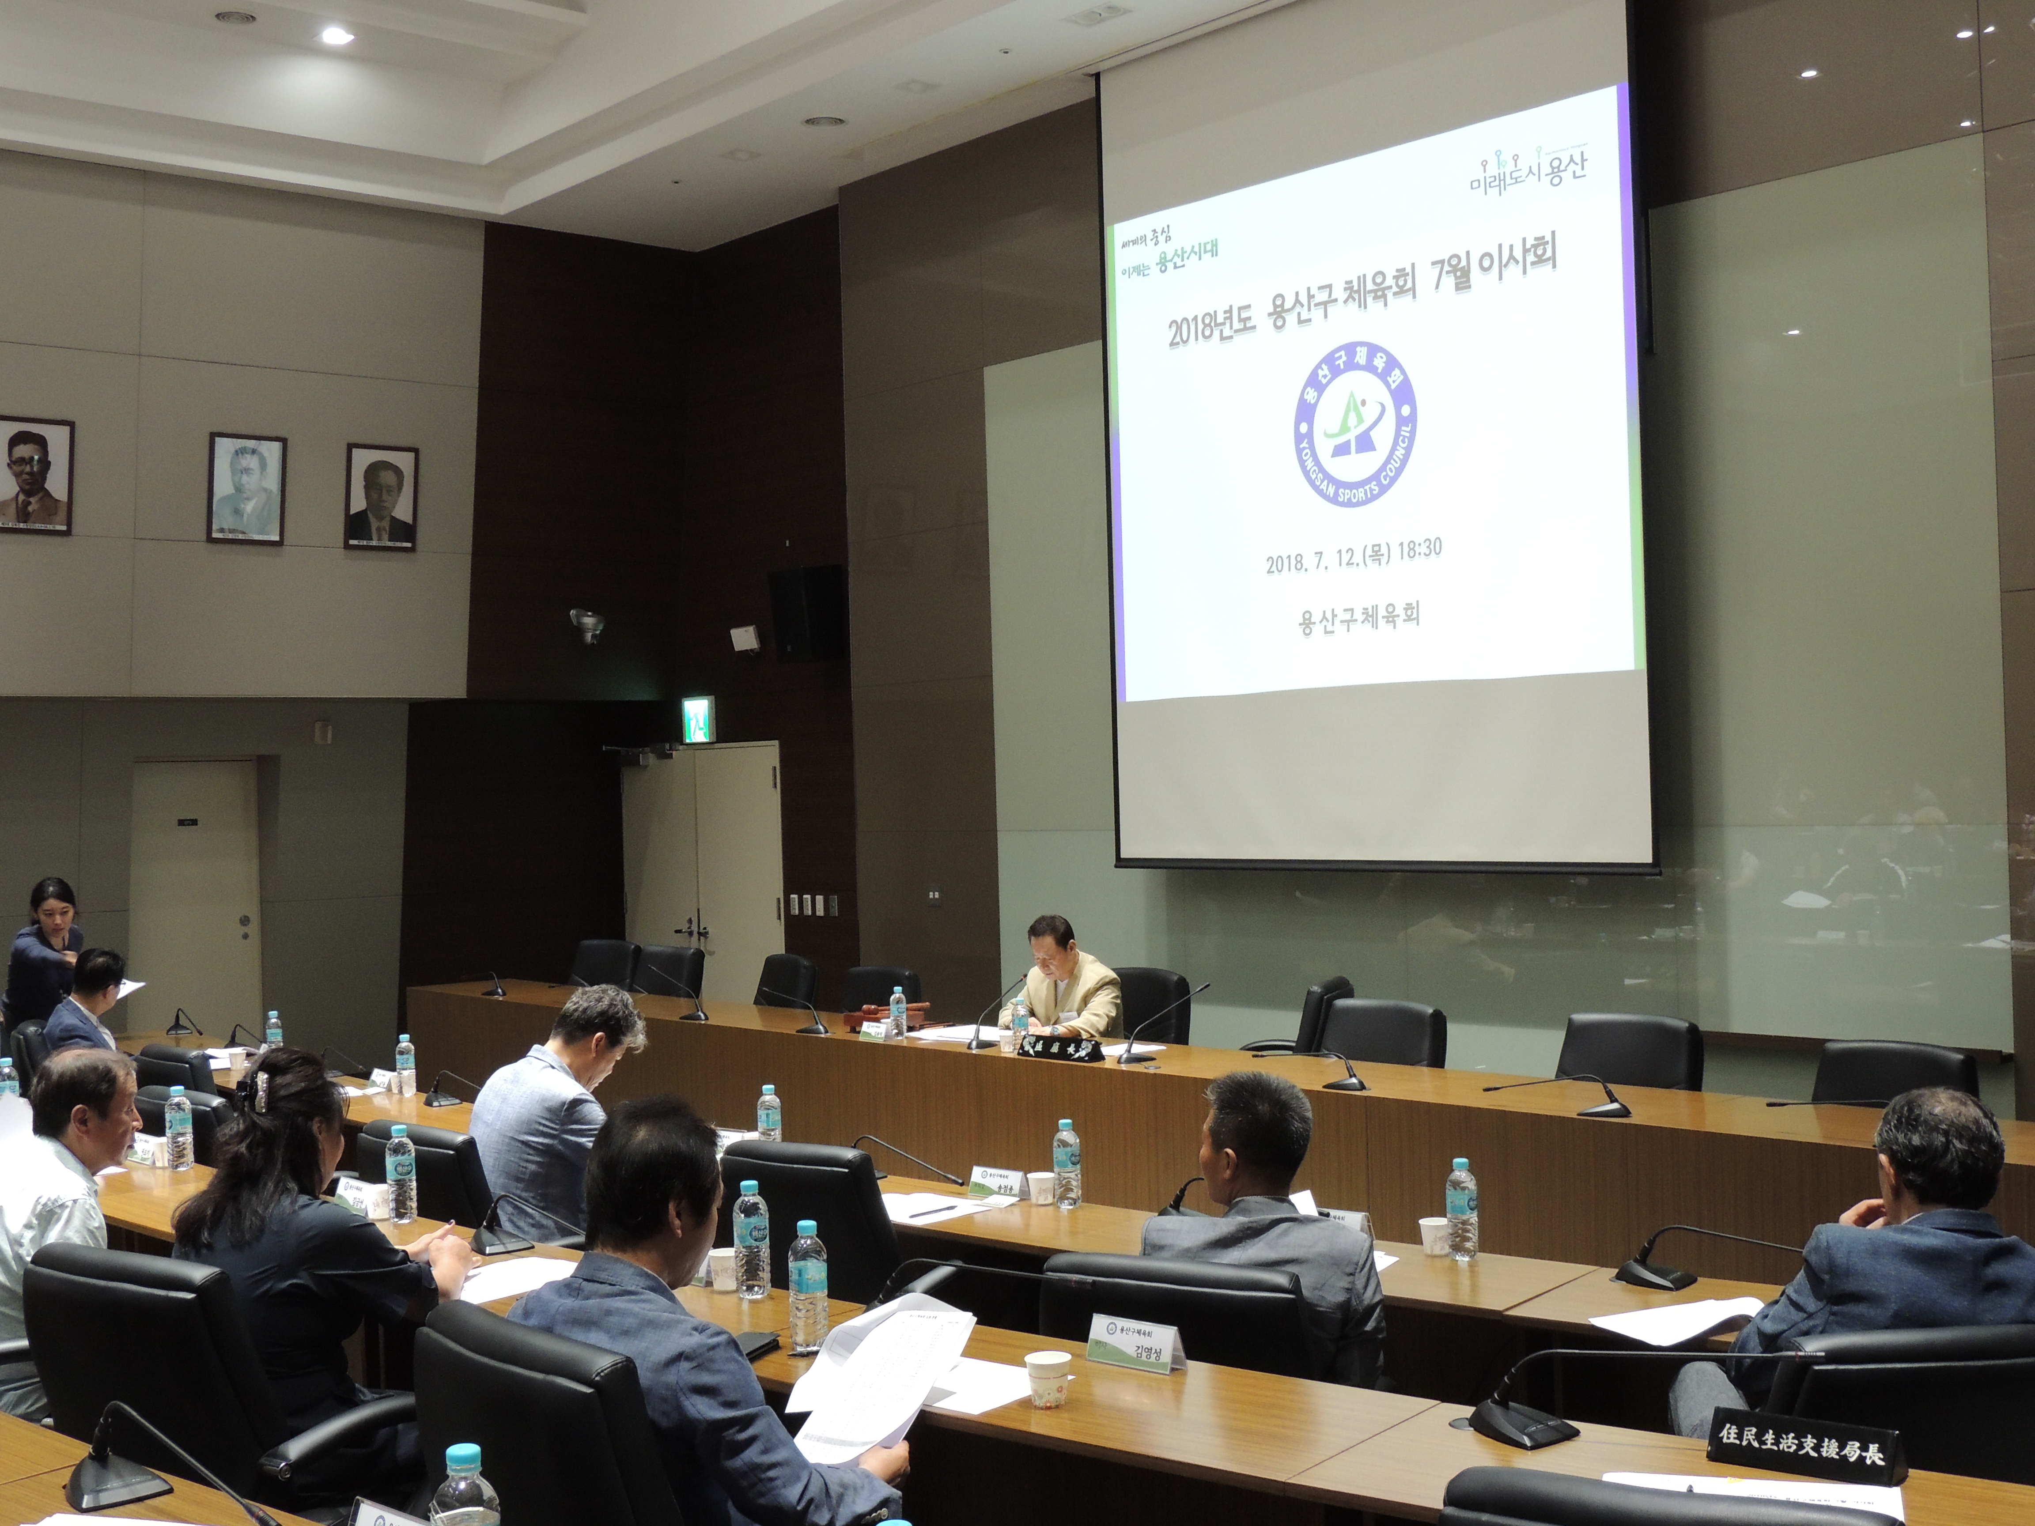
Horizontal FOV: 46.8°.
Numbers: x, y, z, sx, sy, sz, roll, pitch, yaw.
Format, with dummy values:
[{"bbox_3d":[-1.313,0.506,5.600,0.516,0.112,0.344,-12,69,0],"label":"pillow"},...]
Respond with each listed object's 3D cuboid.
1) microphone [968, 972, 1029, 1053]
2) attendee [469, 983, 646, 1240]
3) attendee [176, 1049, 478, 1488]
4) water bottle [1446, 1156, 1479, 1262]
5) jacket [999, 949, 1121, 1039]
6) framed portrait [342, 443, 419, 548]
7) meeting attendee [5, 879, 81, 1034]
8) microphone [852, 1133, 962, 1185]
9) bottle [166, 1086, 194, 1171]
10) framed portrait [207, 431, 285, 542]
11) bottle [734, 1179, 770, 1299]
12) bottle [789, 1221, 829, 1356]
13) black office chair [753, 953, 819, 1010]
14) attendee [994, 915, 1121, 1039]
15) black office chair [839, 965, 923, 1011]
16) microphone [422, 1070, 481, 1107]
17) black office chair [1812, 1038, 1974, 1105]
[{"bbox_3d":[-0.052,1.009,9.550,0.340,0.285,0.115,-1,-1,-45],"label":"microphone"},{"bbox_3d":[-1.080,1.204,6.120,0.740,1.270,0.520,-1,-1,-39],"label":"attendee"},{"bbox_3d":[-1.249,1.141,4.419,0.480,1.220,0.700,-2,-1,41],"label":"attendee"},{"bbox_3d":[0.950,0.955,5.038,0.065,0.214,0.065,-2,-1,0],"label":"water bottle"},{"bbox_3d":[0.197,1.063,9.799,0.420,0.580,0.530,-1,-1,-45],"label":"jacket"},{"bbox_3d":[-3.677,-1.532,13.645,0.440,0.600,0.035,-1,7,-41],"label":"framed portrait"},{"bbox_3d":[-3.708,1.190,8.990,0.520,1.500,0.500,-2,-1,37],"label":"meeting attendee"},{"bbox_3d":[-0.319,1.052,6.202,0.140,0.120,0.510,-1,-1,-41],"label":"microphone"},{"bbox_3d":[-2.145,0.934,6.020,0.064,0.210,0.064,-2,-1,41],"label":"bottle"},{"bbox_3d":[-4.285,-1.520,13.116,0.440,0.600,0.035,-1,7,-41],"label":"framed portrait"},{"bbox_3d":[-0.502,0.899,4.438,0.066,0.214,0.066,-2,-1,0],"label":"bottle"},{"bbox_3d":[-0.350,0.873,3.940,0.064,0.210,0.064,-2,-1,-5],"label":"bottle"},{"bbox_3d":[-1.439,1.517,12.705,0.640,0.930,0.620,-1,-1,-37],"label":"black office chair"},{"bbox_3d":[0.205,1.250,9.918,0.580,1.220,0.750,-2,-1,41],"label":"attendee"},{"bbox_3d":[-0.813,1.423,10.906,0.650,0.950,0.620,-1,-1,-41],"label":"black office chair"},{"bbox_3d":[-1.876,1.116,8.061,0.140,0.120,0.470,-1,-1,-38],"label":"microphone"},{"bbox_3d":[2.608,1.350,7.286,0.640,0.930,0.620,-1,-1,-36],"label":"black office chair"}]

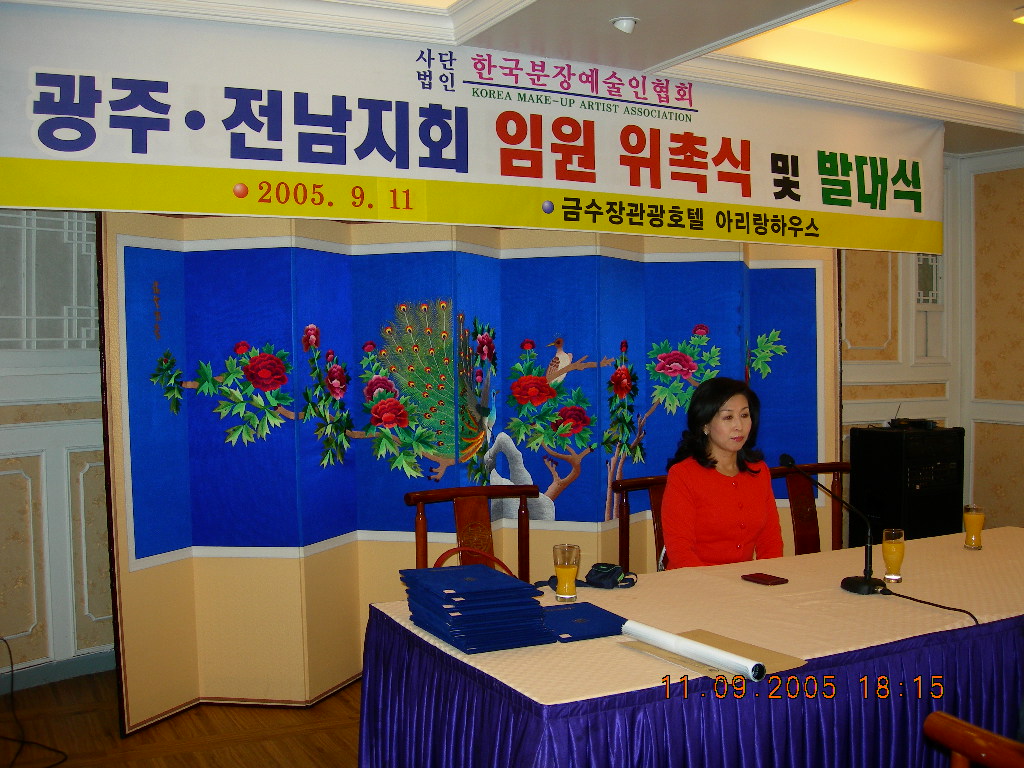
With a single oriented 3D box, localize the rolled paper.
[{"bbox_3d":[0.377,0.568,2.411,0.036,0.036,0.430,-1,2,-31],"label":"rolled paper"}]

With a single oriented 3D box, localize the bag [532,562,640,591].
[{"bbox_3d":[0.208,0.539,3.155,0.270,0.067,0.130,0,2,12],"label":"bag"}]

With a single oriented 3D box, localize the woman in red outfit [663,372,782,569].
[{"bbox_3d":[0.790,0.632,3.586,0.460,1.300,0.720,-1,2,-27],"label":"woman in red outfit"}]

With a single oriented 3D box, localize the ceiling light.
[{"bbox_3d":[0.429,-1.355,4.245,0.113,0.055,0.113,0,2,0],"label":"ceiling light"}]

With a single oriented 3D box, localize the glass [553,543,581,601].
[{"bbox_3d":[0.145,0.503,2.988,0.070,0.142,0.070,0,2,0],"label":"glass"}]

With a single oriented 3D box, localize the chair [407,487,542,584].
[{"bbox_3d":[-0.026,0.824,3.524,0.500,0.940,0.520,-1,2,-23],"label":"chair"}]

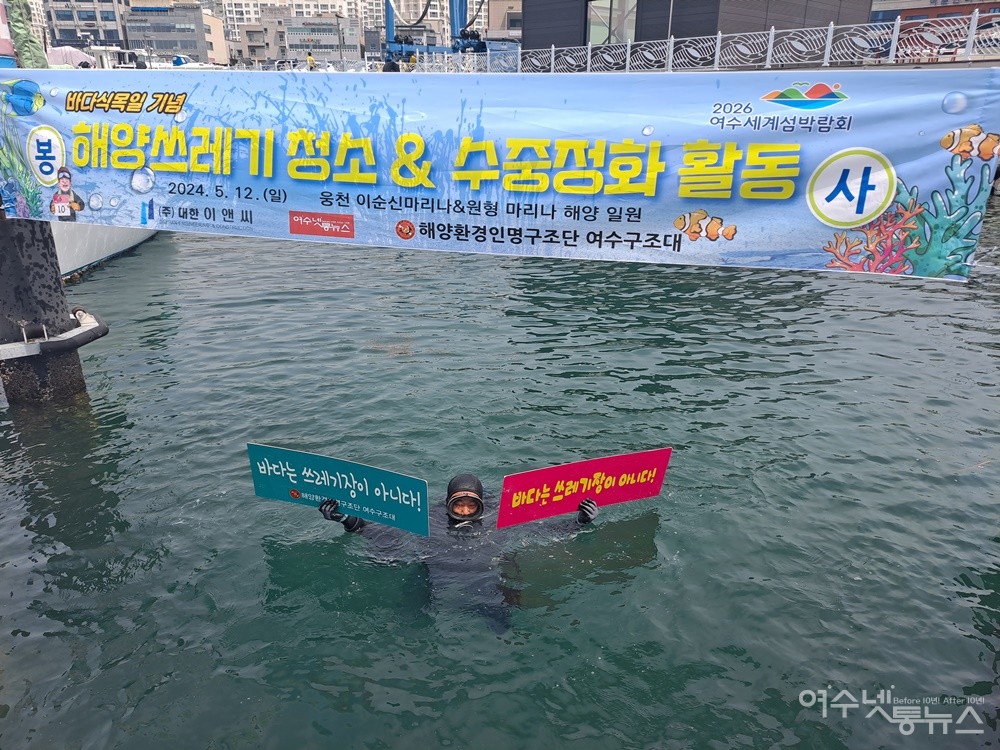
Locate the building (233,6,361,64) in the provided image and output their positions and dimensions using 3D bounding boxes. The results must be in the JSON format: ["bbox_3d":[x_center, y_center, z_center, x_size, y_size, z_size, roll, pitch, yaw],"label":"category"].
[{"bbox_3d":[-48.830,-81.302,170.065,29.500,14.000,16.000,-2,21,-6],"label":"building"}]

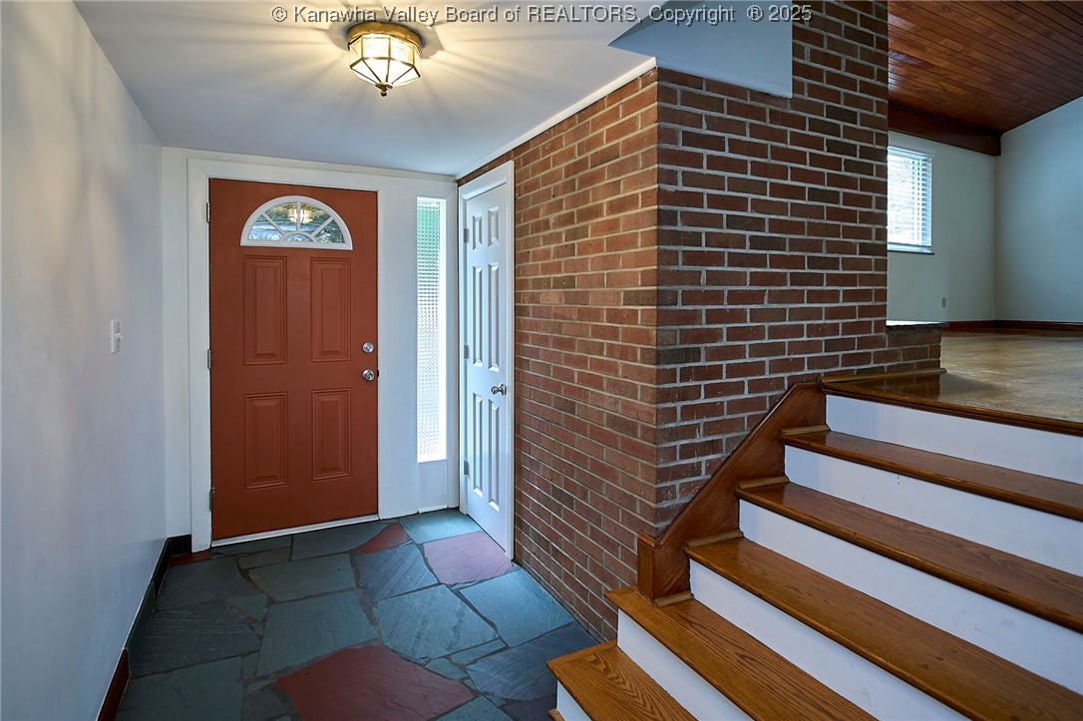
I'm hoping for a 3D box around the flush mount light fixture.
[{"bbox_3d":[-0.504,-0.937,1.640,0.230,0.178,0.230,0,3,0],"label":"flush mount light fixture"}]

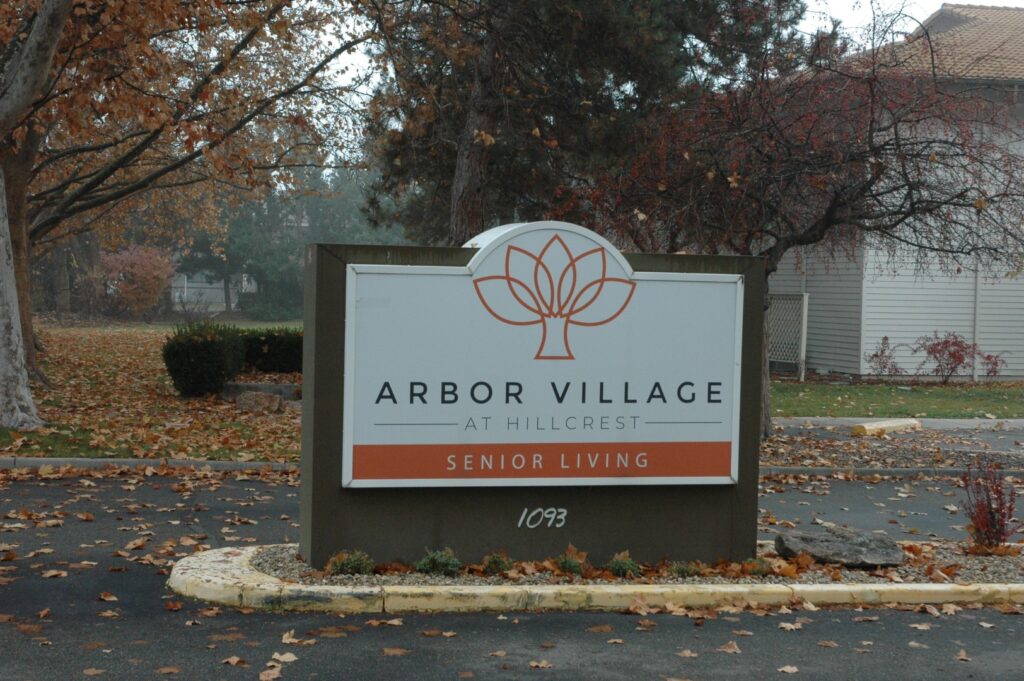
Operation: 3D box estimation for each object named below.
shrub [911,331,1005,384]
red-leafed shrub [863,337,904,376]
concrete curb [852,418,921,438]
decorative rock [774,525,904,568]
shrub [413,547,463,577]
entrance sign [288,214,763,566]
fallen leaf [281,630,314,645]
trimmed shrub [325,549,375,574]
[{"bbox_3d":[7.628,0.273,29.200,1.580,0.920,0.850,1,2,0],"label":"shrub"},{"bbox_3d":[6.313,0.302,28.900,0.670,0.700,0.550,1,2,0],"label":"red-leafed shrub"},{"bbox_3d":[4.319,0.981,19.581,0.160,0.115,1.750,2,2,33],"label":"concrete curb"},{"bbox_3d":[1.786,1.118,9.300,0.650,0.170,0.400,2,2,14],"label":"decorative rock"},{"bbox_3d":[-0.368,1.102,8.540,0.240,0.150,0.210,1,2,0],"label":"shrub"},{"bbox_3d":[0.123,0.276,9.191,2.453,1.821,0.526,1,2,-15],"label":"entrance sign"},{"bbox_3d":[-0.922,1.274,7.330,0.145,0.045,0.100,1,2,0],"label":"fallen leaf"},{"bbox_3d":[-0.805,1.100,8.500,0.235,0.135,0.200,1,2,0],"label":"trimmed shrub"}]

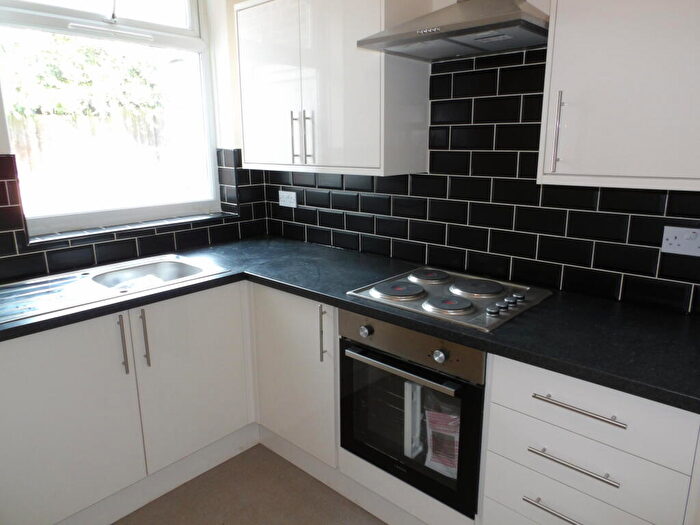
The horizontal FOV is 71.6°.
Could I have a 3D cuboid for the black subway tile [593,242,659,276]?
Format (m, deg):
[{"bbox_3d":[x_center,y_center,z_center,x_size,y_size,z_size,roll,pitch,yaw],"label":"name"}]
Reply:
[{"bbox_3d":[0.954,-0.011,1.684,0.200,0.100,0.009,12,19,41],"label":"black subway tile"}]

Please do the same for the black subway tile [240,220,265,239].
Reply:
[{"bbox_3d":[-0.581,-0.200,2.927,0.010,0.101,0.194,12,19,41],"label":"black subway tile"}]

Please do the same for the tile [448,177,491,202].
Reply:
[{"bbox_3d":[0.500,-0.307,2.033,0.200,0.100,0.010,12,19,41],"label":"tile"}]

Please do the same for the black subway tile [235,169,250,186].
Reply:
[{"bbox_3d":[-0.618,-0.493,2.824,0.009,0.100,0.098,13,19,42],"label":"black subway tile"}]

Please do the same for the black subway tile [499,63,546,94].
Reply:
[{"bbox_3d":[0.647,-0.676,1.797,0.200,0.100,0.010,12,19,41],"label":"black subway tile"}]

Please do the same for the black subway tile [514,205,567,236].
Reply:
[{"bbox_3d":[0.727,-0.160,1.855,0.200,0.100,0.009,12,19,41],"label":"black subway tile"}]

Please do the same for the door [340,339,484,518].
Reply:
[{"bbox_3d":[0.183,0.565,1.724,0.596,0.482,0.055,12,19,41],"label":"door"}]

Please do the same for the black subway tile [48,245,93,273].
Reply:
[{"bbox_3d":[-1.264,-0.016,2.208,0.010,0.101,0.200,12,19,41],"label":"black subway tile"}]

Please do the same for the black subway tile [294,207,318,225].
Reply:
[{"bbox_3d":[-0.249,-0.264,2.745,0.200,0.100,0.010,12,19,41],"label":"black subway tile"}]

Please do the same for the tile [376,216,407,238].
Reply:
[{"bbox_3d":[0.204,-0.169,2.344,0.200,0.101,0.010,12,19,41],"label":"tile"}]

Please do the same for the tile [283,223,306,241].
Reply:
[{"bbox_3d":[-0.323,-0.181,2.836,0.200,0.098,0.009,12,19,41],"label":"tile"}]

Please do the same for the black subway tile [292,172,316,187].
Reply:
[{"bbox_3d":[-0.252,-0.465,2.694,0.200,0.100,0.009,12,19,41],"label":"black subway tile"}]

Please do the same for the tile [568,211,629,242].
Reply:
[{"bbox_3d":[0.878,-0.127,1.725,0.200,0.100,0.009,12,19,41],"label":"tile"}]

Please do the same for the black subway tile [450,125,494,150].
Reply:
[{"bbox_3d":[0.497,-0.507,1.976,0.200,0.100,0.009,12,19,41],"label":"black subway tile"}]

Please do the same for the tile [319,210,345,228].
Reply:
[{"bbox_3d":[-0.099,-0.232,2.613,0.200,0.100,0.010,12,19,41],"label":"tile"}]

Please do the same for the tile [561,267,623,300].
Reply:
[{"bbox_3d":[0.882,0.074,1.773,0.200,0.101,0.010,12,19,41],"label":"tile"}]

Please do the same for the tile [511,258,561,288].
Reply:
[{"bbox_3d":[0.730,0.041,1.908,0.200,0.098,0.009,12,19,41],"label":"tile"}]

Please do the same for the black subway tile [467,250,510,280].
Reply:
[{"bbox_3d":[0.580,0.009,2.036,0.200,0.098,0.009,12,19,41],"label":"black subway tile"}]

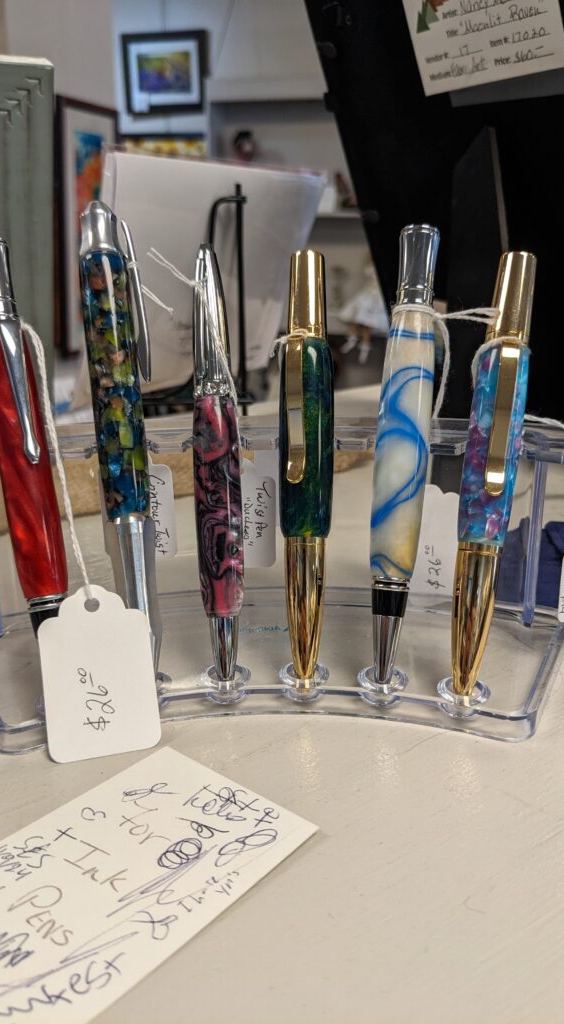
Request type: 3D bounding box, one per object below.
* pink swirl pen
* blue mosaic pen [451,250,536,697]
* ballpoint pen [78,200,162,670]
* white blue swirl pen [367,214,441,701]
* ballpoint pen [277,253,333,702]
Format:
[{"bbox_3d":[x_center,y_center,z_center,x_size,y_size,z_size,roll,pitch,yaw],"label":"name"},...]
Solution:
[{"bbox_3d":[-0.020,-0.014,0.230,0.013,0.128,0.015,-5,-3,37],"label":"pink swirl pen"},{"bbox_3d":[0.058,-0.010,0.222,0.015,0.126,0.017,7,-1,-1],"label":"blue mosaic pen"},{"bbox_3d":[-0.044,-0.020,0.230,0.018,0.141,0.015,-6,-2,-5],"label":"ballpoint pen"},{"bbox_3d":[0.034,-0.016,0.230,0.015,0.134,0.017,4,-2,7],"label":"white blue swirl pen"},{"bbox_3d":[0.006,-0.012,0.227,0.015,0.127,0.017,-1,-3,25],"label":"ballpoint pen"}]

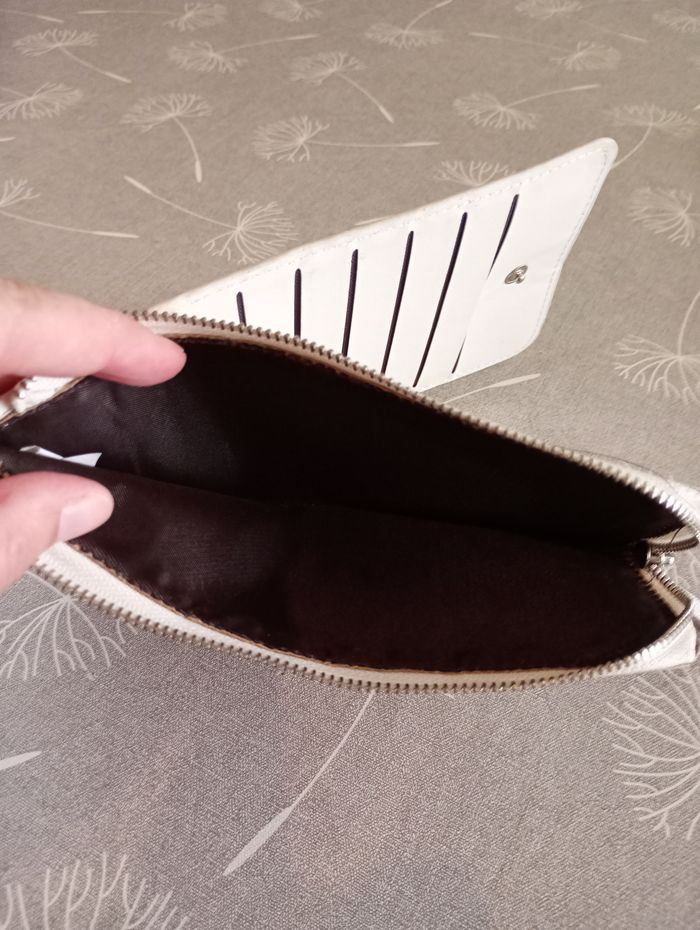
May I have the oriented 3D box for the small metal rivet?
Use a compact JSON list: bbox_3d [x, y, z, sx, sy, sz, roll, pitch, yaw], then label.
[{"bbox_3d":[0.054,-0.059,0.241,0.009,0.009,0.003,-23,70,-14],"label":"small metal rivet"}]

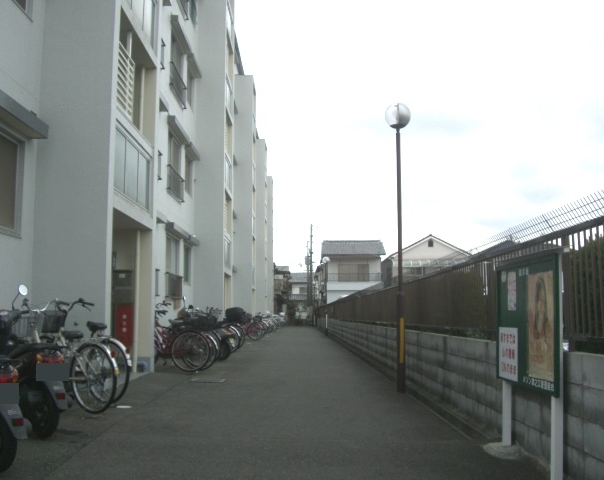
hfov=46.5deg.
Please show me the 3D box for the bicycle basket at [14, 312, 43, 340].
[{"bbox_3d":[-2.793,0.870,7.150,0.240,0.250,0.320,-3,-7,24],"label":"bicycle basket"}]

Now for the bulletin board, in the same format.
[{"bbox_3d":[1.616,0.602,5.018,0.070,0.882,1.437,0,-6,0],"label":"bulletin board"}]

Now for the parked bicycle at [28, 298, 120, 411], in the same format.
[{"bbox_3d":[-2.444,1.165,7.098,1.750,1.080,0.570,-4,-7,33],"label":"parked bicycle"}]

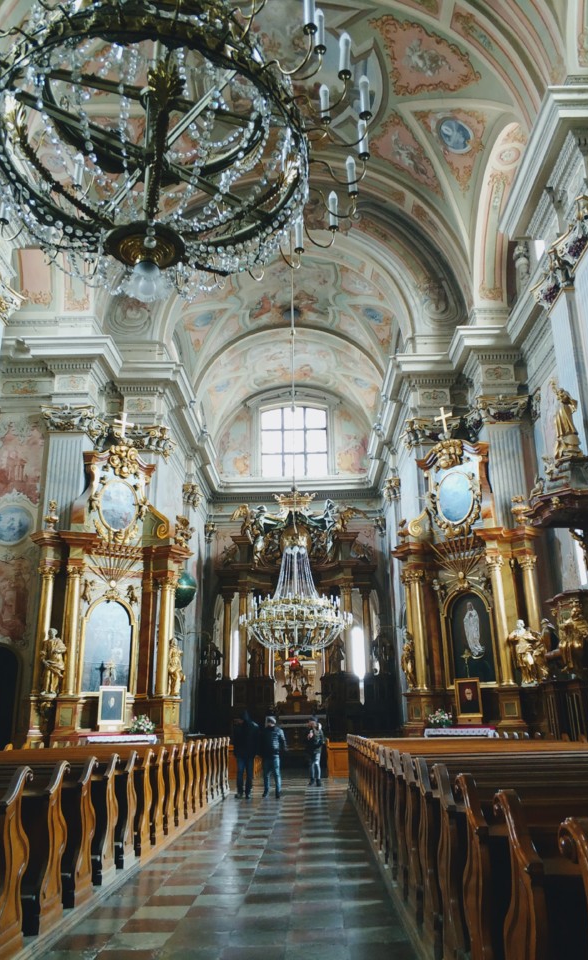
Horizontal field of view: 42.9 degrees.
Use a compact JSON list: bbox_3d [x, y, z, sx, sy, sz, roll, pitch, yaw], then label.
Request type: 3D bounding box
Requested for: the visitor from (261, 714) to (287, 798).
[{"bbox_3d":[-0.477,6.353,17.209,0.550,1.780,0.400,3,-19,-10],"label":"visitor"}]

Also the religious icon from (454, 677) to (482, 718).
[{"bbox_3d":[4.835,6.026,20.725,0.760,1.011,0.080,-17,-24,40],"label":"religious icon"}]

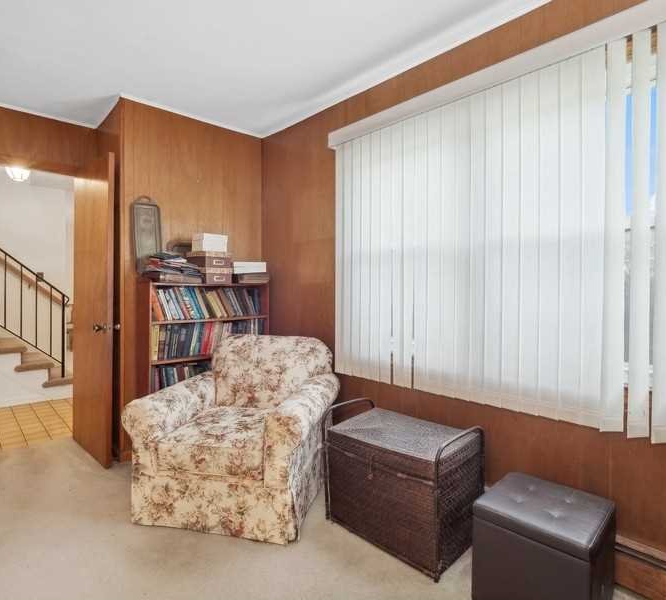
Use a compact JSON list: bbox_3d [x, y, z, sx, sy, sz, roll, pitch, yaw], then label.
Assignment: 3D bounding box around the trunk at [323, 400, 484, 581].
[{"bbox_3d":[0.337,0.834,1.815,0.610,0.565,0.410,1,2,44],"label":"trunk"}]

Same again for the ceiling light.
[{"bbox_3d":[-3.070,-1.268,3.597,0.260,0.190,0.260,-1,1,-40],"label":"ceiling light"}]

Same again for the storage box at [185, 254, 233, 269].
[{"bbox_3d":[-0.906,-0.275,2.723,0.290,0.103,0.200,1,2,44],"label":"storage box"}]

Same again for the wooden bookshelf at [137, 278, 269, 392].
[{"bbox_3d":[-0.914,0.487,2.703,0.862,1.215,0.280,-1,2,-43],"label":"wooden bookshelf"}]

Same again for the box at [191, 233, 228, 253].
[{"bbox_3d":[-0.901,-0.396,2.711,0.175,0.140,0.190,1,2,44],"label":"box"}]

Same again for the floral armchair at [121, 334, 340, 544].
[{"bbox_3d":[-0.508,0.671,2.163,0.915,0.870,0.860,0,1,11],"label":"floral armchair"}]

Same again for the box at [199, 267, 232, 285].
[{"bbox_3d":[-0.906,-0.170,2.725,0.290,0.112,0.200,1,2,44],"label":"box"}]

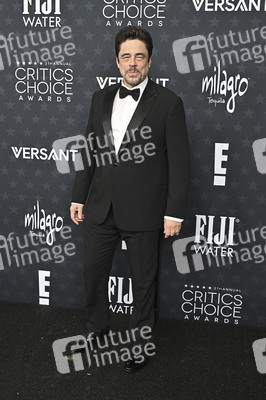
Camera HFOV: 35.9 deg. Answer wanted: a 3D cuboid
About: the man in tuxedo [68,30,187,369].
[{"bbox_3d":[-0.035,0.025,2.232,0.630,1.840,0.400,7,10,29],"label":"man in tuxedo"}]

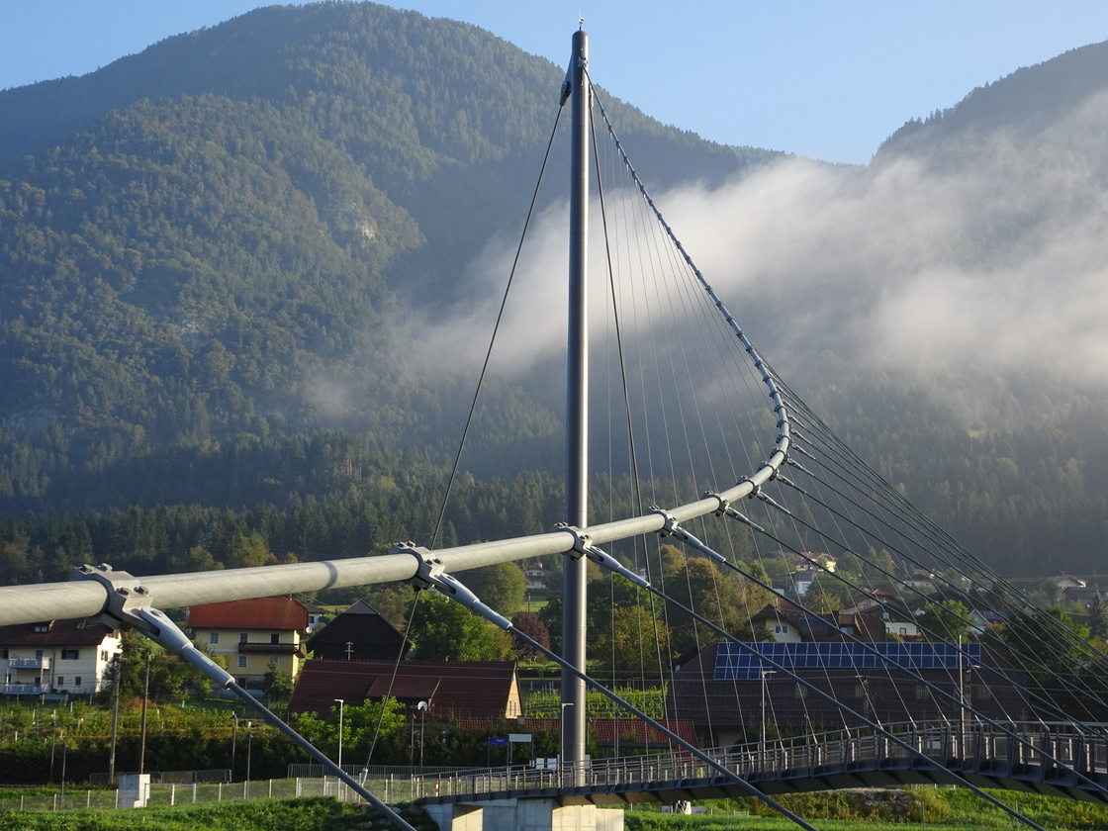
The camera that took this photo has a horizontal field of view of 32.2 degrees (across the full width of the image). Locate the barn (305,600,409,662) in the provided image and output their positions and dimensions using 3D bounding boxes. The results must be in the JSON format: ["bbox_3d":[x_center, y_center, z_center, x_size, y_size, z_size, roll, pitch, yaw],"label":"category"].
[{"bbox_3d":[-22.318,26.500,217.731,11.700,10.300,14.000,2,-11,-6],"label":"barn"}]

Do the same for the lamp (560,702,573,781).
[{"bbox_3d":[0.689,16.874,98.027,0.700,4.300,0.200,6,-11,-25],"label":"lamp"}]

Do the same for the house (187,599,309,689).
[{"bbox_3d":[-36.574,27.628,231.499,13.860,11.100,10.800,1,-10,-4],"label":"house"}]

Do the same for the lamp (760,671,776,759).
[{"bbox_3d":[9.126,13.055,81.277,0.700,4.300,0.200,4,-11,-18],"label":"lamp"}]

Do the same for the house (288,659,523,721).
[{"bbox_3d":[-13.493,27.535,179.973,20.320,9.140,12.340,-1,-10,7],"label":"house"}]

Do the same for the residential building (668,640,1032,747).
[{"bbox_3d":[26.580,26.003,172.338,31.400,11.350,16.200,-1,-11,12],"label":"residential building"}]

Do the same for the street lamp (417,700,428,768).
[{"bbox_3d":[-9.018,22.282,132.036,0.650,5.200,0.500,1,-10,0],"label":"street lamp"}]

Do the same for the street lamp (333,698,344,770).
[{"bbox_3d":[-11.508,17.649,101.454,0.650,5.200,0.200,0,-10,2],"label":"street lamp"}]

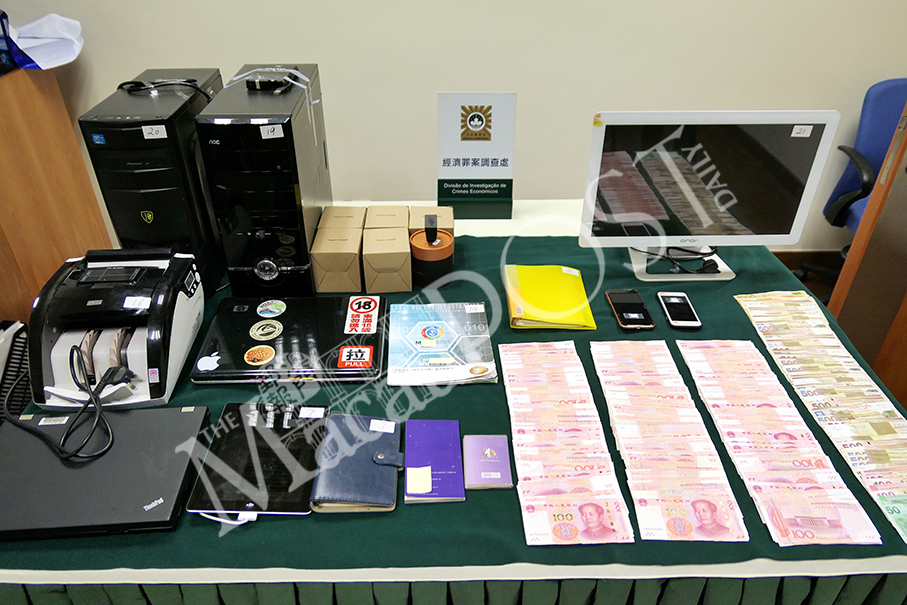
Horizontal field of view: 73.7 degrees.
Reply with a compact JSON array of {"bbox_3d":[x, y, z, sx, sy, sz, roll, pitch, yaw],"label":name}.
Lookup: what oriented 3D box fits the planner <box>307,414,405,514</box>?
[{"bbox_3d":[-0.149,0.255,0.977,0.128,0.024,0.178,0,34,-1],"label":"planner"}]

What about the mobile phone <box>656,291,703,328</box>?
[{"bbox_3d":[0.502,0.017,1.346,0.067,0.009,0.139,2,32,2],"label":"mobile phone"}]

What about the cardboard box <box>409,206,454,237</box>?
[{"bbox_3d":[-0.055,-0.172,1.558,0.107,0.102,0.134,0,32,-2],"label":"cardboard box"}]

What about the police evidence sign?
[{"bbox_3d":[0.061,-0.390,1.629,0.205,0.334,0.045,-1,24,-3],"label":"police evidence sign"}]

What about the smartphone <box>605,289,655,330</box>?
[{"bbox_3d":[0.388,0.015,1.333,0.071,0.011,0.145,0,35,-1],"label":"smartphone"}]

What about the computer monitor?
[{"bbox_3d":[0.565,-0.270,1.441,0.535,0.394,0.190,-1,34,-2],"label":"computer monitor"}]

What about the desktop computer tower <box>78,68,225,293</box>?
[{"bbox_3d":[-0.637,-0.286,1.401,0.167,0.394,0.382,-1,35,-4],"label":"desktop computer tower"}]

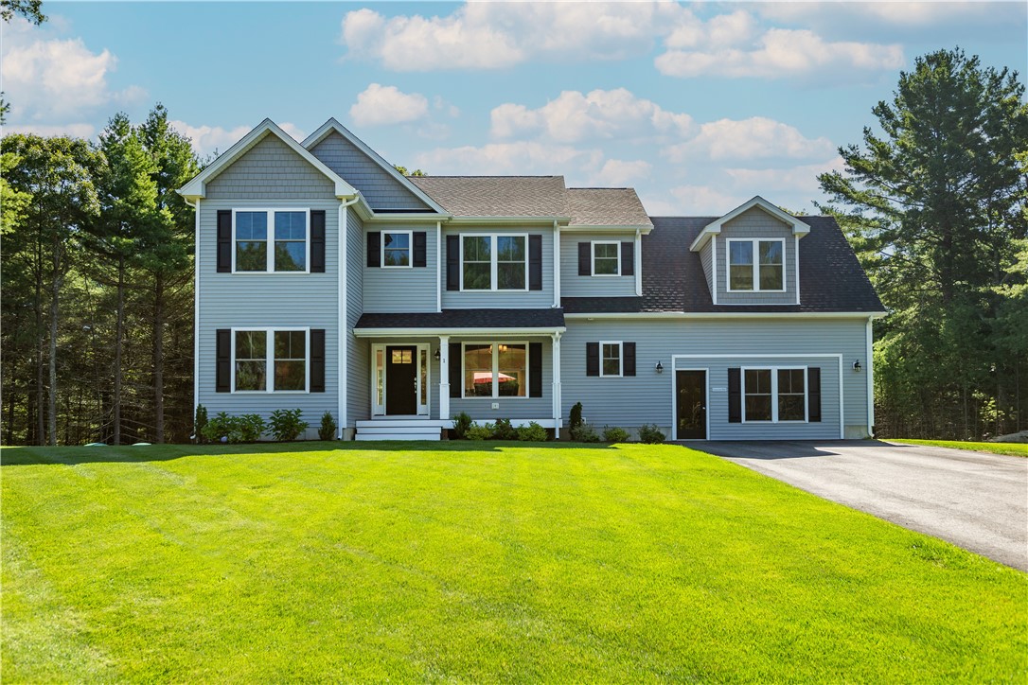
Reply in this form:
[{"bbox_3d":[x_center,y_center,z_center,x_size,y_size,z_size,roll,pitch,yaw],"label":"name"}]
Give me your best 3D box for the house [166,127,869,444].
[{"bbox_3d":[1.220,-1.350,24.100,19.100,8.850,11.200,0,-4,0],"label":"house"}]

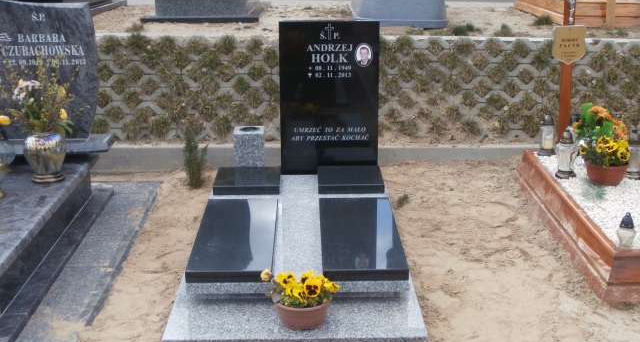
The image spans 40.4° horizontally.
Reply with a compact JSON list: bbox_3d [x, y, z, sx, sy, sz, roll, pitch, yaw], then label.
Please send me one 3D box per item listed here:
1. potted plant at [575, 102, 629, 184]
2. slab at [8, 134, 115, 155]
[{"bbox_3d":[1.511,-0.149,4.671,0.310,0.430,0.290,-1,17,-1],"label":"potted plant"},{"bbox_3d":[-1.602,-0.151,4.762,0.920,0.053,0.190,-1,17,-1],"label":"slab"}]

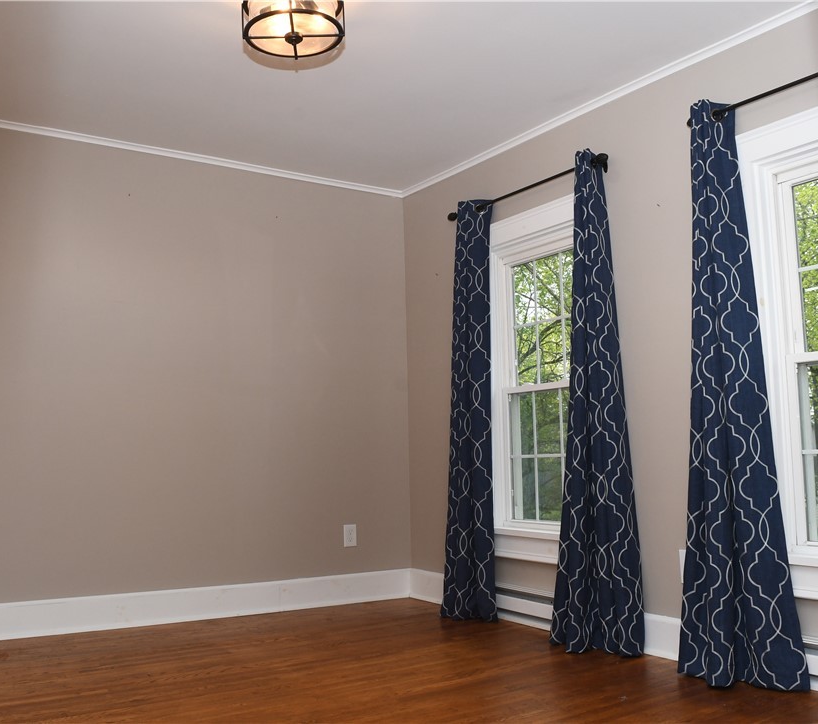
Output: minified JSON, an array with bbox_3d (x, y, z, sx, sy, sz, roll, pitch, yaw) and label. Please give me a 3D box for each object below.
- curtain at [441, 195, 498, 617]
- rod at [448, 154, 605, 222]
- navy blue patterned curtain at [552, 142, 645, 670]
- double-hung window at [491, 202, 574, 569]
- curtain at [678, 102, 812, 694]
[{"bbox_3d":[0.316,0.222,4.185,0.160,2.140,0.350,4,-9,-36],"label":"curtain"},{"bbox_3d":[0.553,-0.835,4.016,0.100,0.075,1.120,4,-9,-36],"label":"rod"},{"bbox_3d":[0.791,0.132,3.522,0.170,2.140,0.400,4,-9,-36],"label":"navy blue patterned curtain"},{"bbox_3d":[0.645,0.098,3.950,0.090,1.720,0.670,4,-9,-36],"label":"double-hung window"},{"bbox_3d":[1.173,0.061,2.995,0.180,2.140,0.420,4,-9,-36],"label":"curtain"}]

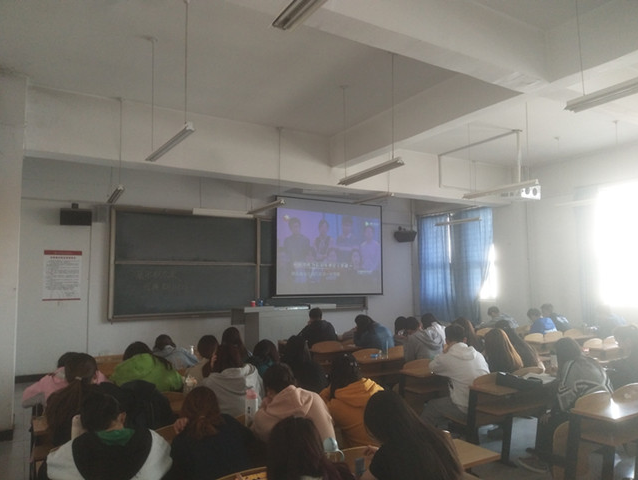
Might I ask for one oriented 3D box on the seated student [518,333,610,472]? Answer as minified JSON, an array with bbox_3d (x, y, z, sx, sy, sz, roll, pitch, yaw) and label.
[{"bbox_3d":[2.123,1.460,4.230,0.520,1.180,0.780,3,-6,-31],"label":"seated student"}]

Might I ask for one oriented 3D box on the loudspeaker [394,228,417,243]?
[{"bbox_3d":[2.353,-0.108,13.001,0.520,0.300,0.300,0,3,-7],"label":"loudspeaker"}]

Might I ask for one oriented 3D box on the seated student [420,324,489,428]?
[{"bbox_3d":[1.350,1.490,4.790,0.530,1.240,0.750,3,-6,-31],"label":"seated student"}]

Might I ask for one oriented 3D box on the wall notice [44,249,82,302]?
[{"bbox_3d":[-4.749,0.659,8.911,0.631,0.914,0.010,3,-6,-31],"label":"wall notice"}]

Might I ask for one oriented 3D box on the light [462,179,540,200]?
[{"bbox_3d":[2.538,-0.710,6.841,0.130,0.075,1.240,3,-6,-31],"label":"light"}]

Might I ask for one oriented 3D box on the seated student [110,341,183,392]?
[{"bbox_3d":[-1.482,1.487,4.123,0.560,1.220,0.750,2,-5,-32],"label":"seated student"}]

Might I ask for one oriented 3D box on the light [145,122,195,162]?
[{"bbox_3d":[-1.399,-0.882,4.480,0.130,0.075,1.240,3,-6,-31],"label":"light"}]

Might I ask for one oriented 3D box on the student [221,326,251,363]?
[{"bbox_3d":[-0.985,1.613,5.504,0.480,1.200,0.750,2,-5,-32],"label":"student"}]

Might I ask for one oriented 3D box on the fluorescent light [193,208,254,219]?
[{"bbox_3d":[-1.853,-0.512,9.469,1.250,0.110,0.130,2,-5,-32],"label":"fluorescent light"}]

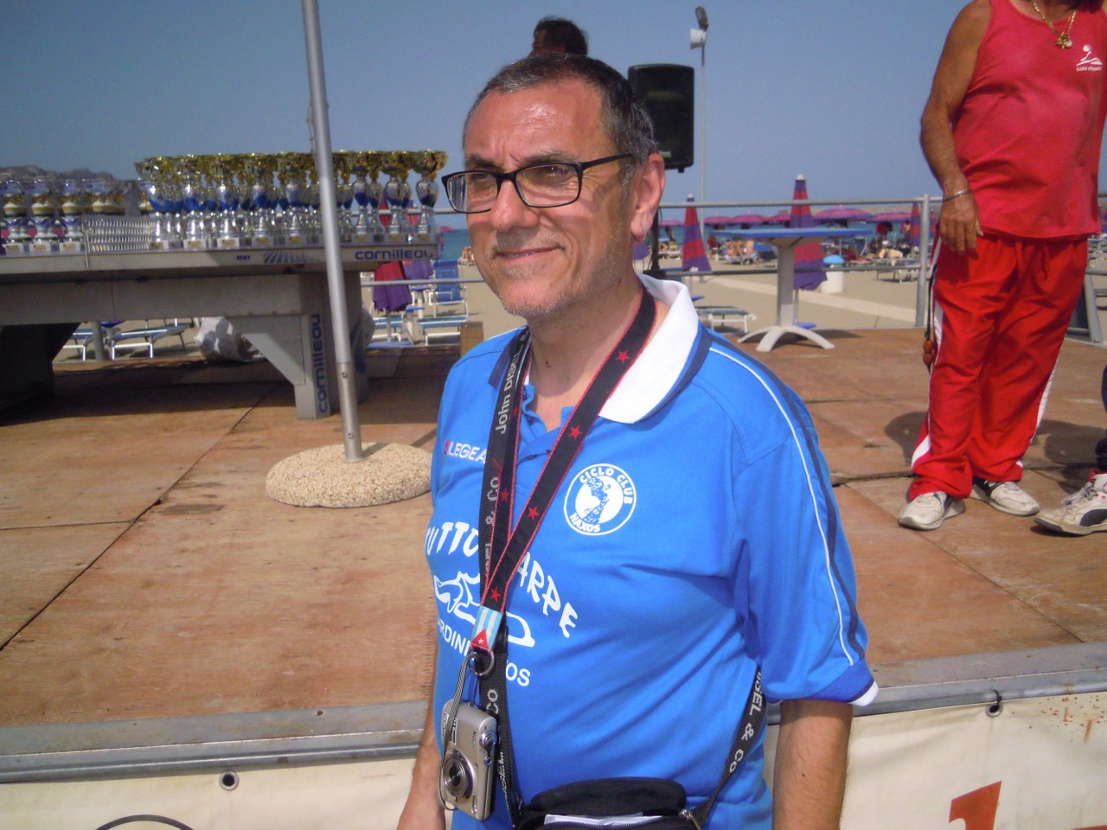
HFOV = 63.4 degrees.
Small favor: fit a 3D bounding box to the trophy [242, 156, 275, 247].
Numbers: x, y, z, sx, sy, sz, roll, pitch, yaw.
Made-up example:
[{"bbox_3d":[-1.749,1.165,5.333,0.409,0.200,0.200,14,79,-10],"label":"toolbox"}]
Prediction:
[{"bbox_3d":[-1.306,-0.945,3.949,0.125,0.399,0.119,-3,12,-6],"label":"trophy"}]

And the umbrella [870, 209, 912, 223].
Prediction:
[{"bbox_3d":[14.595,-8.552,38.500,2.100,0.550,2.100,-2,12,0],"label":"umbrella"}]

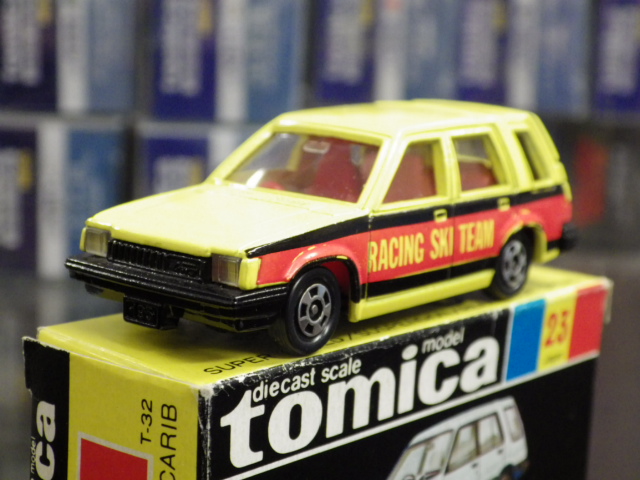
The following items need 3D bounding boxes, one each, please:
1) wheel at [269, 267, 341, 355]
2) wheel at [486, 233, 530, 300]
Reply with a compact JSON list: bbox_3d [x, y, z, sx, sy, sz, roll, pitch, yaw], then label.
[{"bbox_3d":[-0.002,0.007,0.138,0.003,0.009,0.009,10,12,38],"label":"wheel"},{"bbox_3d":[0.024,0.003,0.169,0.003,0.009,0.009,10,12,38],"label":"wheel"}]

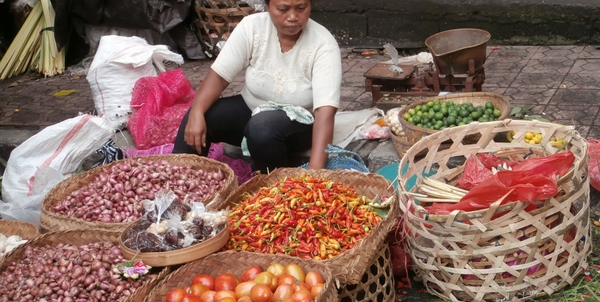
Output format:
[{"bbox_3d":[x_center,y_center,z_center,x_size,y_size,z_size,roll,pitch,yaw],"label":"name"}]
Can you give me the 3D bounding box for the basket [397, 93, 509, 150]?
[{"bbox_3d":[0.524,-0.073,3.330,0.375,0.140,0.375,-5,21,9],"label":"basket"}]

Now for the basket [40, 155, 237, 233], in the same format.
[{"bbox_3d":[-0.470,0.172,2.995,0.580,0.150,0.580,-12,21,-9],"label":"basket"}]

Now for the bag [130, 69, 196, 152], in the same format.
[{"bbox_3d":[-0.545,-0.166,3.910,0.260,0.290,0.220,-11,21,-7],"label":"bag"}]

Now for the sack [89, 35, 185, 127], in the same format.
[{"bbox_3d":[-0.716,-0.325,4.250,0.370,0.370,0.290,-11,21,-9],"label":"sack"}]

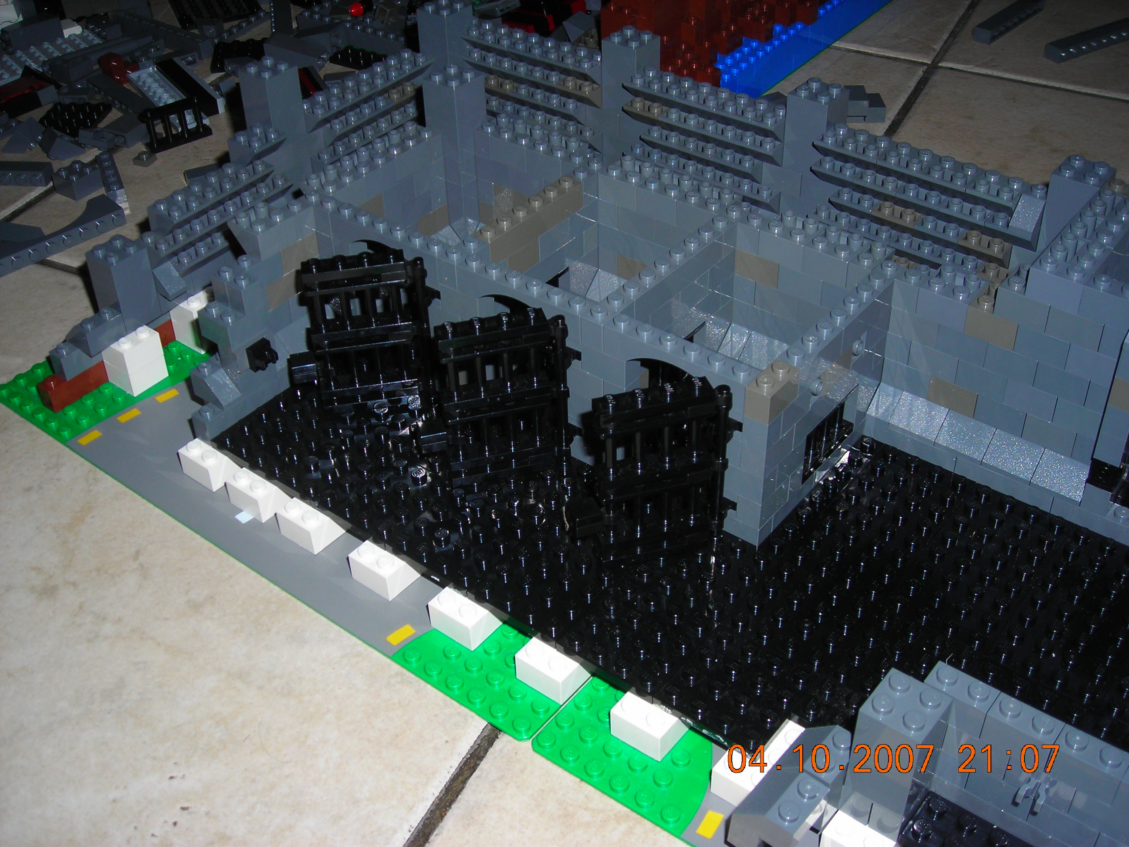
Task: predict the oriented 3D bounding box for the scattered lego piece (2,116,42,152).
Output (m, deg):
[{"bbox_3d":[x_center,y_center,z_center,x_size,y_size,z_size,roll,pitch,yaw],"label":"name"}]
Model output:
[{"bbox_3d":[-0.259,-0.136,0.643,0.016,0.011,0.016,-36,26,31],"label":"scattered lego piece"}]

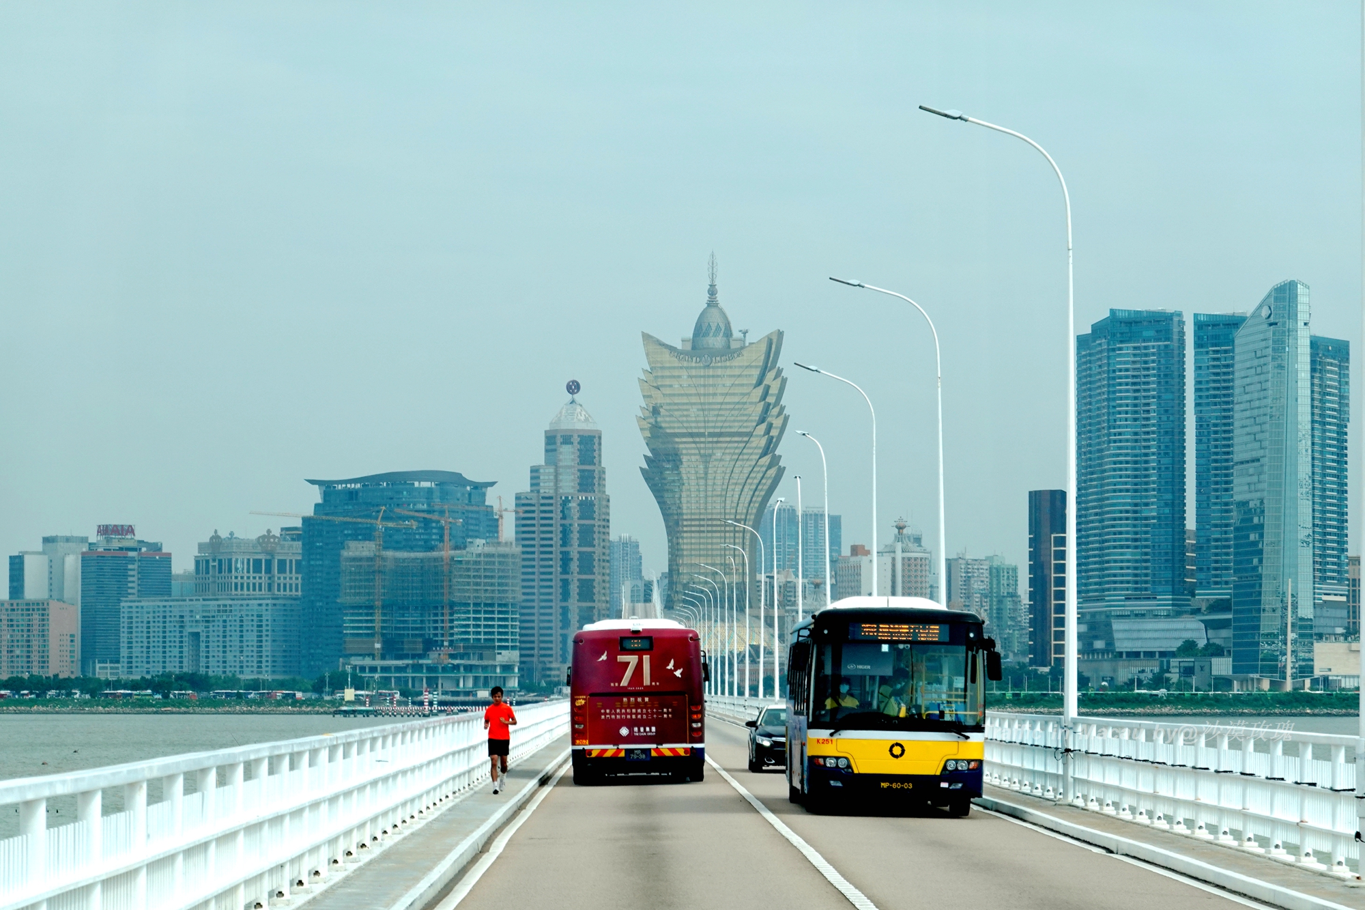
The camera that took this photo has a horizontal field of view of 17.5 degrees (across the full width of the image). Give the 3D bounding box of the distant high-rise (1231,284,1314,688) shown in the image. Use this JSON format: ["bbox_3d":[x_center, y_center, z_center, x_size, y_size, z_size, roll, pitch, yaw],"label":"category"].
[{"bbox_3d":[264.368,15.038,1985.000,25.000,182.840,48.000,1,-3,-10],"label":"distant high-rise"}]

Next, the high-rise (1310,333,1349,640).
[{"bbox_3d":[291.221,21.179,2048.000,24.000,150.720,32.000,-2,-4,37],"label":"high-rise"}]

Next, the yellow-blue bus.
[{"bbox_3d":[2.980,3.830,67.800,2.500,3.250,10.500,0,-3,-1],"label":"yellow-blue bus"}]

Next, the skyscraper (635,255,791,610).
[{"bbox_3d":[17.569,9.102,2610.000,84.000,250.450,66.000,0,-3,8],"label":"skyscraper"}]

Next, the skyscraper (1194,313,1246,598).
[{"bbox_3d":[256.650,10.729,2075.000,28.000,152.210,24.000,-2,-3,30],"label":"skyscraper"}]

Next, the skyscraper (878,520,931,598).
[{"bbox_3d":[124.605,82.905,2480.000,30.000,95.430,30.000,0,-3,0],"label":"skyscraper"}]

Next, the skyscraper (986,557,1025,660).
[{"bbox_3d":[214.529,109.969,2950.000,24.000,83.720,22.000,-1,-3,12],"label":"skyscraper"}]

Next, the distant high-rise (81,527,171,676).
[{"bbox_3d":[-311.215,86.186,2480.000,45.000,93.000,24.000,1,-3,-22],"label":"distant high-rise"}]

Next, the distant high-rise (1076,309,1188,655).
[{"bbox_3d":[207.479,19.475,2050.000,44.000,173.000,27.000,-2,-4,34],"label":"distant high-rise"}]

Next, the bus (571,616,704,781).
[{"bbox_3d":[-0.885,4.930,88.400,2.500,3.200,10.500,0,-3,-1],"label":"bus"}]

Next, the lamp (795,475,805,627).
[{"bbox_3d":[4.400,5.630,167.100,0.400,9.800,2.100,0,-3,-3],"label":"lamp"}]

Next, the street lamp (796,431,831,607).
[{"bbox_3d":[4.205,4.301,142.200,0.350,10.100,2.200,1,-3,-26],"label":"street lamp"}]

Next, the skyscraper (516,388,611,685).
[{"bbox_3d":[-63.408,45.310,2355.000,44.000,165.000,41.000,1,-3,-10],"label":"skyscraper"}]

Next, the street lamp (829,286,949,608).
[{"bbox_3d":[4.170,1.468,90.100,2.400,10.100,0.350,0,-3,1],"label":"street lamp"}]

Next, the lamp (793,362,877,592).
[{"bbox_3d":[3.947,2.664,114.800,2.150,10.100,0.350,0,-3,6],"label":"lamp"}]

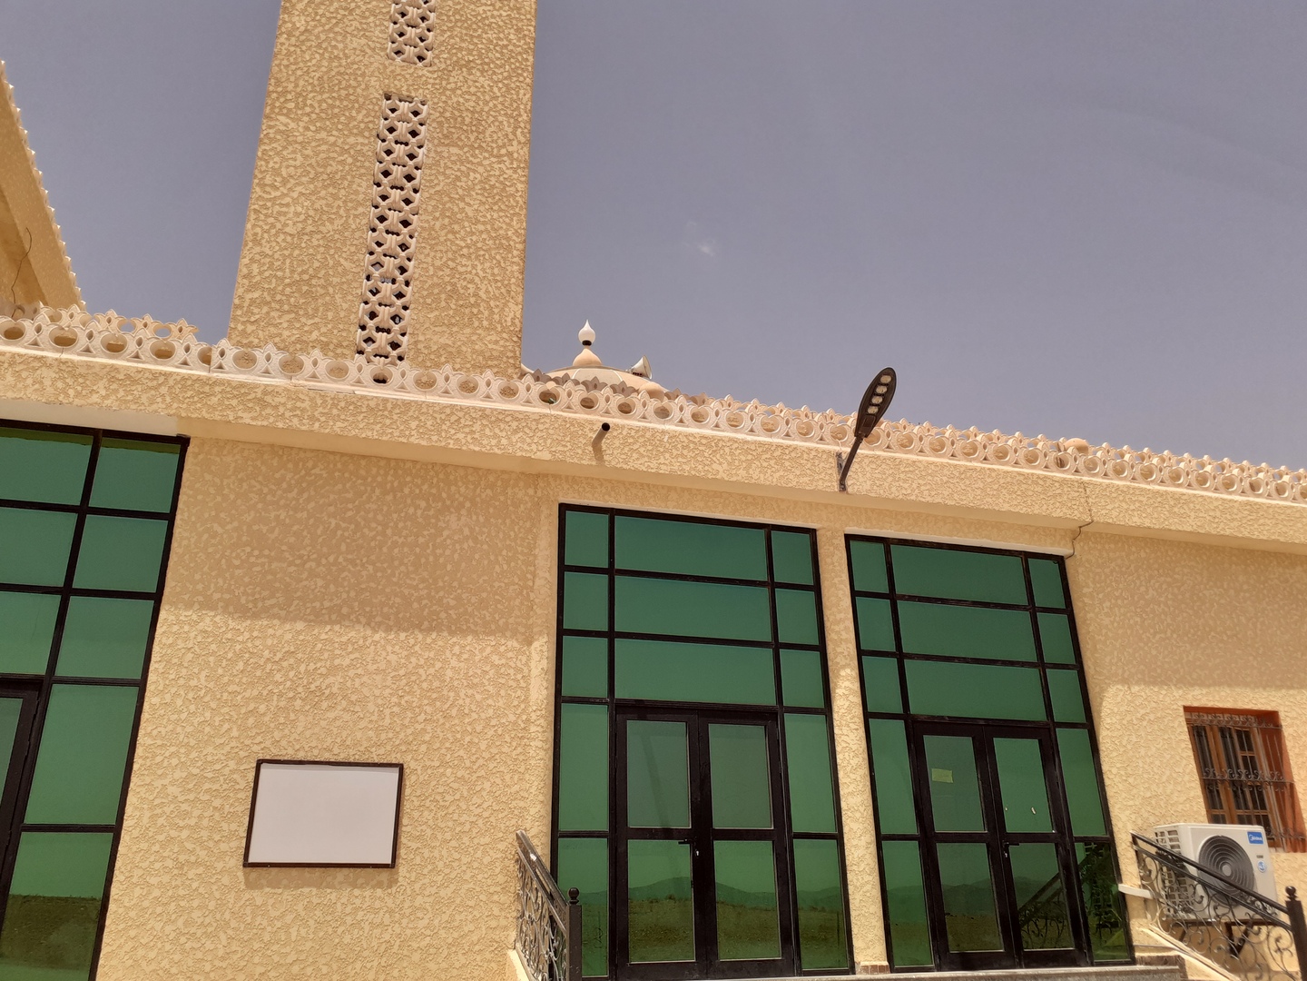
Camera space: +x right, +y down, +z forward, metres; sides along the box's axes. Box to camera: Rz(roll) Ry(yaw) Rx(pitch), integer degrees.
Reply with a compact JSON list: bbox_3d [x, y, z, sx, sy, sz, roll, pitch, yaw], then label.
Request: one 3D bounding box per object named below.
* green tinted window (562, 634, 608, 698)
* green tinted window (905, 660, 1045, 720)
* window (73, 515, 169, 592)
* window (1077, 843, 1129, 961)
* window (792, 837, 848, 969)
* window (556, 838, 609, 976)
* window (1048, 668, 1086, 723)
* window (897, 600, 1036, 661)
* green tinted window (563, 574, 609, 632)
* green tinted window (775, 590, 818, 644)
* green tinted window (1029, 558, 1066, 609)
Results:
[{"bbox_3d":[-0.567,1.478,8.548,0.391,0.506,0.050,6,-25,-16],"label":"green tinted window"},{"bbox_3d":[3.144,1.941,9.898,1.528,0.513,0.050,6,-24,-16],"label":"green tinted window"},{"bbox_3d":[-3.945,0.472,7.565,0.556,0.573,0.050,6,-24,-17],"label":"window"},{"bbox_3d":[4.165,3.804,9.452,0.404,1.009,0.050,6,-24,-16],"label":"window"},{"bbox_3d":[1.367,3.382,8.362,0.398,0.980,0.050,6,-25,-16],"label":"window"},{"bbox_3d":[-0.525,3.109,7.635,0.393,0.963,0.050,6,-24,-17],"label":"window"},{"bbox_3d":[3.933,1.957,9.714,0.365,0.504,0.050,6,-24,-17],"label":"window"},{"bbox_3d":[2.983,1.337,9.646,1.467,0.501,0.050,6,-24,-17],"label":"window"},{"bbox_3d":[-0.593,0.986,9.047,0.410,0.519,0.050,6,-24,-16],"label":"green tinted window"},{"bbox_3d":[1.321,1.160,9.334,0.398,0.500,0.050,6,-25,-16],"label":"green tinted window"},{"bbox_3d":[3.985,0.941,10.340,0.363,0.503,0.050,6,-25,-16],"label":"green tinted window"}]

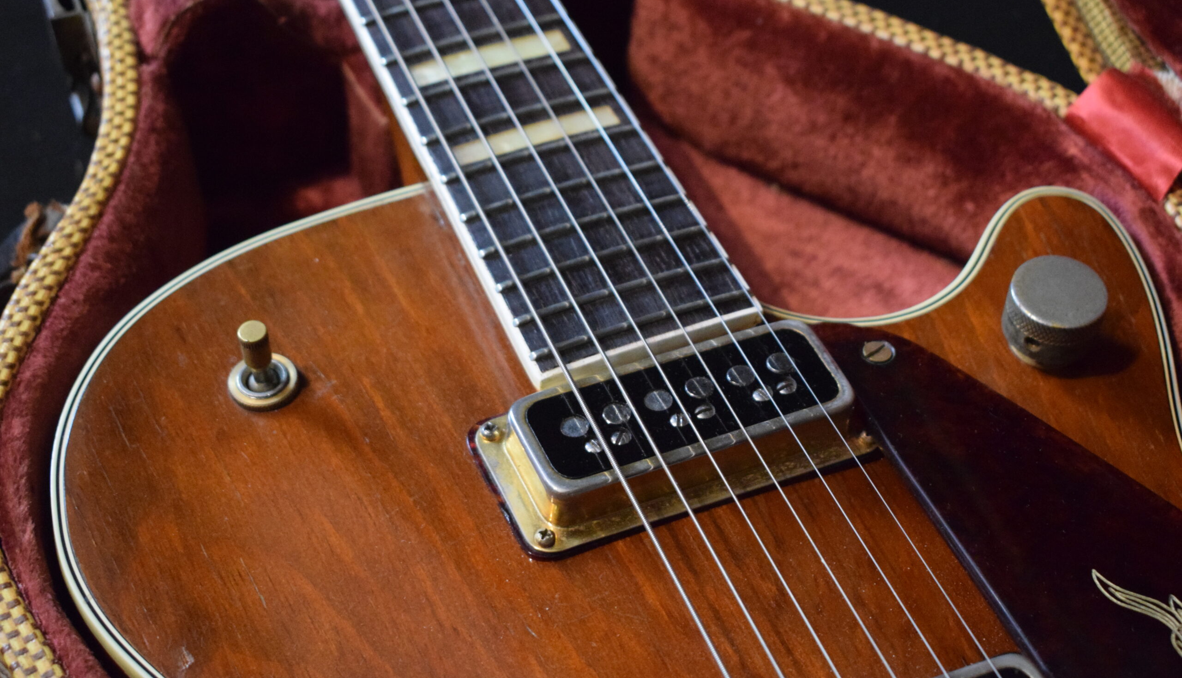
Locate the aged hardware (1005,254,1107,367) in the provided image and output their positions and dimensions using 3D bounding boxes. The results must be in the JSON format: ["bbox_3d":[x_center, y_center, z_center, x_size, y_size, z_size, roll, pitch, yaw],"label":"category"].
[{"bbox_3d":[0.104,-0.006,0.466,0.021,0.015,0.021,2,50,0],"label":"aged hardware"}]

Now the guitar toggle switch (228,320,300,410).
[{"bbox_3d":[-0.074,0.004,0.458,0.015,0.019,0.015,-5,49,0],"label":"guitar toggle switch"}]

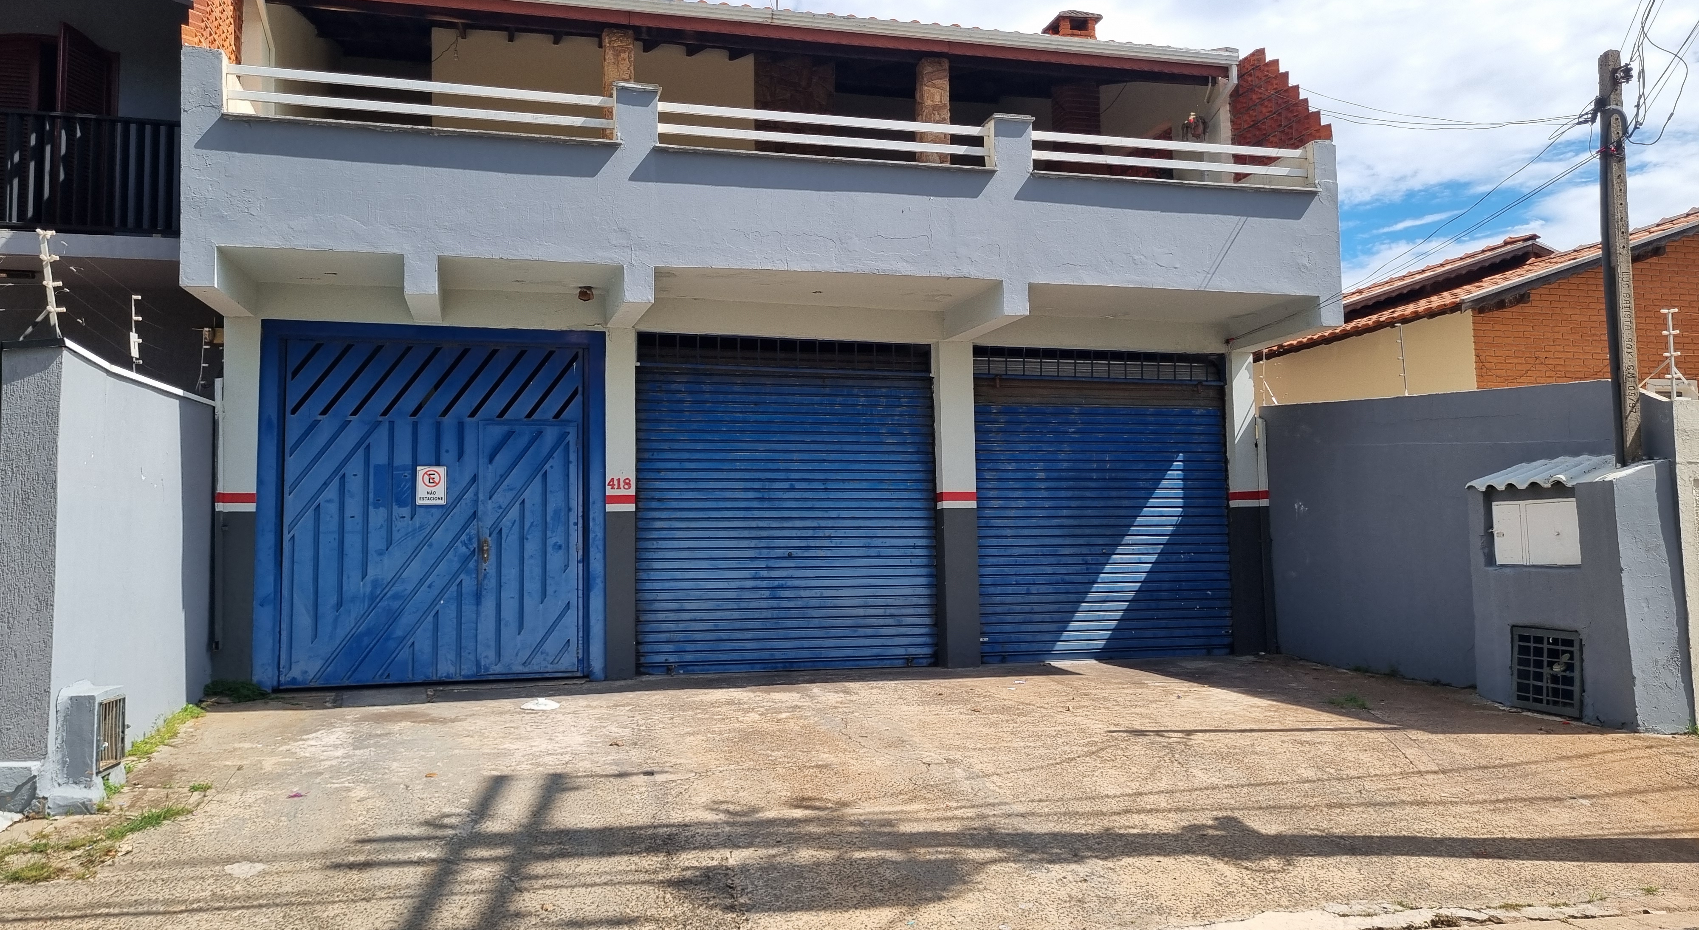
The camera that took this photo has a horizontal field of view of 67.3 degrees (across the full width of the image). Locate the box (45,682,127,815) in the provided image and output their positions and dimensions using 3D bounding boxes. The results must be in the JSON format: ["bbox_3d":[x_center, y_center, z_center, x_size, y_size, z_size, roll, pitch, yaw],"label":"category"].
[{"bbox_3d":[-4.188,1.536,7.049,0.235,0.610,0.638,0,-4,-15],"label":"box"}]

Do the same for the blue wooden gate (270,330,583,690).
[{"bbox_3d":[-3.447,0.394,10.672,2.399,2.836,0.078,0,-4,-15],"label":"blue wooden gate"}]

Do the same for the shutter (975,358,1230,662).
[{"bbox_3d":[2.458,0.382,12.277,2.621,2.953,0.101,0,-4,-15],"label":"shutter"}]

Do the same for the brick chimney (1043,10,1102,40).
[{"bbox_3d":[2.643,-5.090,15.291,0.571,0.582,0.560,0,-4,-15],"label":"brick chimney"}]

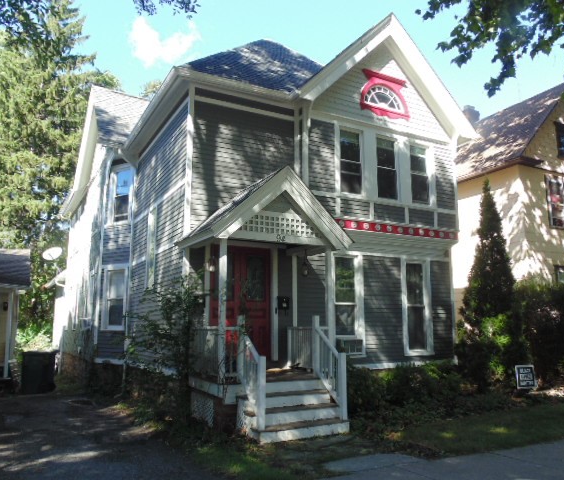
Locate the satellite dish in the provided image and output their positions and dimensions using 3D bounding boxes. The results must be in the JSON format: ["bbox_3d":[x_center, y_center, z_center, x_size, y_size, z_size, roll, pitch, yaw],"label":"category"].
[{"bbox_3d":[-8.551,0.503,18.600,0.750,0.550,0.350,2,-10,-13],"label":"satellite dish"}]

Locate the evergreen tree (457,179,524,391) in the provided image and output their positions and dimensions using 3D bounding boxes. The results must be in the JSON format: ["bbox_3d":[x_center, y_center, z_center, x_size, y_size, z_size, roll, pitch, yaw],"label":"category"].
[{"bbox_3d":[5.302,1.006,12.719,1.700,5.390,1.700,5,-11,-28],"label":"evergreen tree"}]

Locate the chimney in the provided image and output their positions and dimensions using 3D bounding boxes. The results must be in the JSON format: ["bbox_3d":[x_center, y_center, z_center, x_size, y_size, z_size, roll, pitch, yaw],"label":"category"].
[{"bbox_3d":[7.747,-5.022,20.300,0.540,0.880,0.540,5,-11,-28],"label":"chimney"}]

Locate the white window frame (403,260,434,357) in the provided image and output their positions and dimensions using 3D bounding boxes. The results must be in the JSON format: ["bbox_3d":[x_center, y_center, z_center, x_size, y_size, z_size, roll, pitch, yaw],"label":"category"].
[{"bbox_3d":[3.353,1.642,12.237,0.950,2.380,0.140,5,-11,-28],"label":"white window frame"}]

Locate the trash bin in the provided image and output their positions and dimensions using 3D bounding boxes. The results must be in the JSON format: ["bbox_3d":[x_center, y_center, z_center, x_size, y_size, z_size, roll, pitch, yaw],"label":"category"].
[{"bbox_3d":[-6.242,3.368,12.800,0.660,1.030,0.740,5,-11,-28],"label":"trash bin"}]

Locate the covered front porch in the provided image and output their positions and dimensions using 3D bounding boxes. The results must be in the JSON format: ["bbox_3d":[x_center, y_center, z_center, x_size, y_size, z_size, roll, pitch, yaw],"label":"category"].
[{"bbox_3d":[-0.229,0.949,8.810,2.700,4.300,2.800,5,-11,-28],"label":"covered front porch"}]

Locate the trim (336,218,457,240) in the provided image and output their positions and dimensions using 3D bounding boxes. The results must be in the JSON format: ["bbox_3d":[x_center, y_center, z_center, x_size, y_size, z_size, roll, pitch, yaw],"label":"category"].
[{"bbox_3d":[2.604,-0.280,11.823,4.450,0.220,0.120,5,-11,-28],"label":"trim"}]

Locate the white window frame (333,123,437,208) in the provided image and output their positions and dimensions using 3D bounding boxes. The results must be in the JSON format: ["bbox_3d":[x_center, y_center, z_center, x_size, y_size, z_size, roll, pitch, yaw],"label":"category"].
[{"bbox_3d":[2.595,-1.718,12.076,3.120,1.780,0.150,5,-11,-28],"label":"white window frame"}]

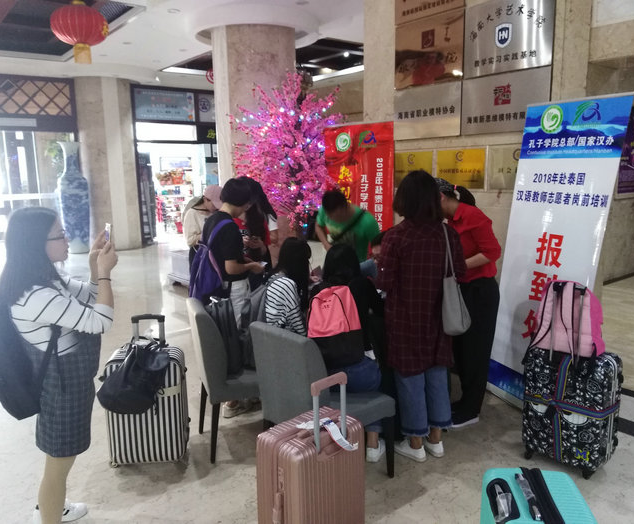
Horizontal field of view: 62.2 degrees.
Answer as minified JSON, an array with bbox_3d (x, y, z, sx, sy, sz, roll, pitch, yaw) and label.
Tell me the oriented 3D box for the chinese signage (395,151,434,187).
[{"bbox_3d":[0.882,-0.864,4.933,0.025,0.340,0.470,-10,13,-43],"label":"chinese signage"}]

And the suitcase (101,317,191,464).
[{"bbox_3d":[-1.010,0.733,3.102,0.440,0.830,0.290,-2,9,-4],"label":"suitcase"}]

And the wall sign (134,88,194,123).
[{"bbox_3d":[-3.520,-3.637,12.260,1.430,0.690,0.060,-8,12,-36],"label":"wall sign"}]

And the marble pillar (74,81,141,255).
[{"bbox_3d":[-4.719,-2.169,11.985,1.150,3.720,1.150,-10,13,-43],"label":"marble pillar"}]

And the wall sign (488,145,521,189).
[{"bbox_3d":[1.649,-0.785,4.358,0.020,0.365,0.505,-9,12,-41],"label":"wall sign"}]

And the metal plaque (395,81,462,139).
[{"bbox_3d":[0.979,-1.351,4.732,0.030,0.460,0.720,-10,13,-43],"label":"metal plaque"}]

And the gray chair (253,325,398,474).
[{"bbox_3d":[0.043,0.740,2.737,0.610,0.910,0.460,-9,12,-39],"label":"gray chair"}]

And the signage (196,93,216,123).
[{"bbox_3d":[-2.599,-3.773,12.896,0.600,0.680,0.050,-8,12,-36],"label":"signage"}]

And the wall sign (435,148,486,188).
[{"bbox_3d":[1.289,-0.834,4.750,0.020,0.370,0.505,-9,12,-41],"label":"wall sign"}]

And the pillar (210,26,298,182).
[{"bbox_3d":[-0.851,-1.465,7.627,1.150,3.640,1.150,-10,13,-43],"label":"pillar"}]

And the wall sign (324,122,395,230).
[{"bbox_3d":[0.416,-0.271,5.167,0.790,2.090,0.150,6,12,37],"label":"wall sign"}]

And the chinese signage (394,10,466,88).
[{"bbox_3d":[1.022,-1.944,4.843,0.030,0.605,0.765,-9,12,-41],"label":"chinese signage"}]

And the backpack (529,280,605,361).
[{"bbox_3d":[1.360,0.290,2.850,0.320,0.375,0.180,5,11,33],"label":"backpack"}]

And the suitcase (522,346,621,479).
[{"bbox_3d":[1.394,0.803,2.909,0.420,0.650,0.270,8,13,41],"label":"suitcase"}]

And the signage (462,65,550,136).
[{"bbox_3d":[1.548,-1.321,4.371,0.030,0.460,0.775,-9,12,-41],"label":"signage"}]

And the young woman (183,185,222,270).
[{"bbox_3d":[-0.986,0.021,5.124,0.370,1.540,0.430,4,11,29],"label":"young woman"}]

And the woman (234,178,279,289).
[{"bbox_3d":[-0.491,0.161,4.089,0.450,1.620,0.380,5,11,35],"label":"woman"}]

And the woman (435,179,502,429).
[{"bbox_3d":[0.925,0.275,3.354,0.440,1.560,0.430,-5,10,-22],"label":"woman"}]

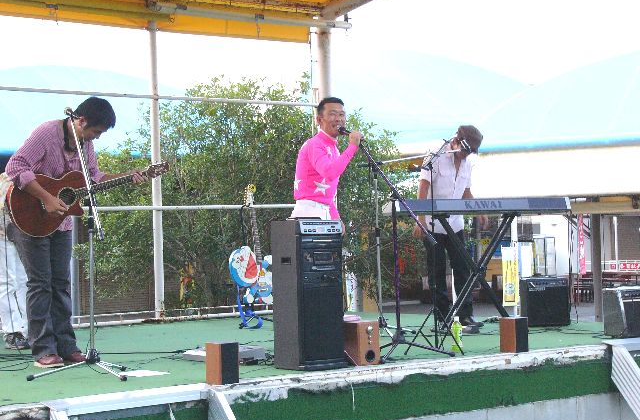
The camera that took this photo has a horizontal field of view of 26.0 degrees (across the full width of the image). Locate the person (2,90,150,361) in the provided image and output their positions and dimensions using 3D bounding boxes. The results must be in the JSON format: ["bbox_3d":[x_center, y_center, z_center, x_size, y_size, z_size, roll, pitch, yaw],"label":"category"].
[{"bbox_3d":[-1.494,0.130,8.376,0.706,1.617,0.568,-1,-2,-38],"label":"person"}]

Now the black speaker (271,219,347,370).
[{"bbox_3d":[-0.063,0.468,7.795,0.323,0.833,0.270,-1,-1,-32],"label":"black speaker"}]

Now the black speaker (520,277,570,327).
[{"bbox_3d":[1.735,0.706,10.691,0.338,0.372,0.230,-2,-1,-5],"label":"black speaker"}]

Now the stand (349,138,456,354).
[{"bbox_3d":[0.470,0.211,8.226,0.568,1.333,0.470,-2,-1,26],"label":"stand"}]

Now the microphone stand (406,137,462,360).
[{"bbox_3d":[0.686,0.223,8.412,0.353,1.303,0.382,-2,-1,17],"label":"microphone stand"}]

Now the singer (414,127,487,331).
[{"bbox_3d":[0.977,0.136,10.502,0.549,1.548,0.421,-1,-1,-25],"label":"singer"}]

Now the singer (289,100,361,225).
[{"bbox_3d":[0.045,0.102,8.739,0.451,1.597,0.441,-2,-1,26],"label":"singer"}]

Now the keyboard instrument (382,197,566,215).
[{"bbox_3d":[1.163,-0.024,10.300,1.372,0.113,0.314,-1,-1,-16],"label":"keyboard instrument"}]

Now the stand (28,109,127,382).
[{"bbox_3d":[-1.350,0.180,7.699,0.539,1.480,0.588,-1,-1,-14],"label":"stand"}]

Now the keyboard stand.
[{"bbox_3d":[1.173,0.467,10.299,0.627,0.867,0.431,-1,-1,-16],"label":"keyboard stand"}]

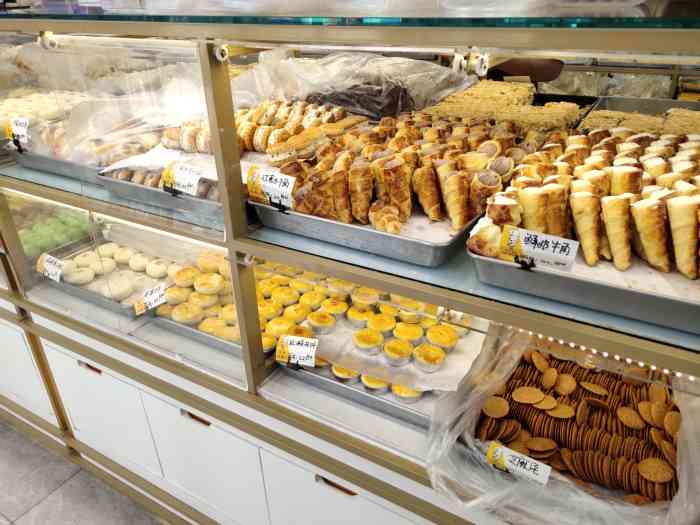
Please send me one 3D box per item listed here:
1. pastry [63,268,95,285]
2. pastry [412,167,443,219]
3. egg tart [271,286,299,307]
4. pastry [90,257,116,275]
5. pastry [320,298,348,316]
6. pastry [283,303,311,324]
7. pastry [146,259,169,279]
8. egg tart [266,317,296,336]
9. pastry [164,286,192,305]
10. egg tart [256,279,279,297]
[{"bbox_3d":[-0.771,0.036,1.669,0.075,0.041,0.075,14,31,29],"label":"pastry"},{"bbox_3d":[0.146,-0.126,1.069,0.044,0.098,0.044,-11,5,1],"label":"pastry"},{"bbox_3d":[-0.169,0.089,1.539,0.070,0.038,0.070,-2,27,1],"label":"egg tart"},{"bbox_3d":[-0.756,0.009,1.802,0.071,0.040,0.071,-2,27,1],"label":"pastry"},{"bbox_3d":[-0.038,0.116,1.451,0.068,0.034,0.068,-2,27,1],"label":"pastry"},{"bbox_3d":[-0.131,0.125,1.435,0.068,0.034,0.068,-2,27,1],"label":"pastry"},{"bbox_3d":[-0.554,0.017,1.687,0.066,0.046,0.066,-2,27,1],"label":"pastry"},{"bbox_3d":[-0.158,0.149,1.367,0.068,0.037,0.068,-2,27,1],"label":"egg tart"},{"bbox_3d":[-0.453,0.088,1.539,0.074,0.042,0.074,-2,27,1],"label":"pastry"},{"bbox_3d":[-0.217,0.069,1.536,0.068,0.034,0.068,-2,27,1],"label":"egg tart"}]

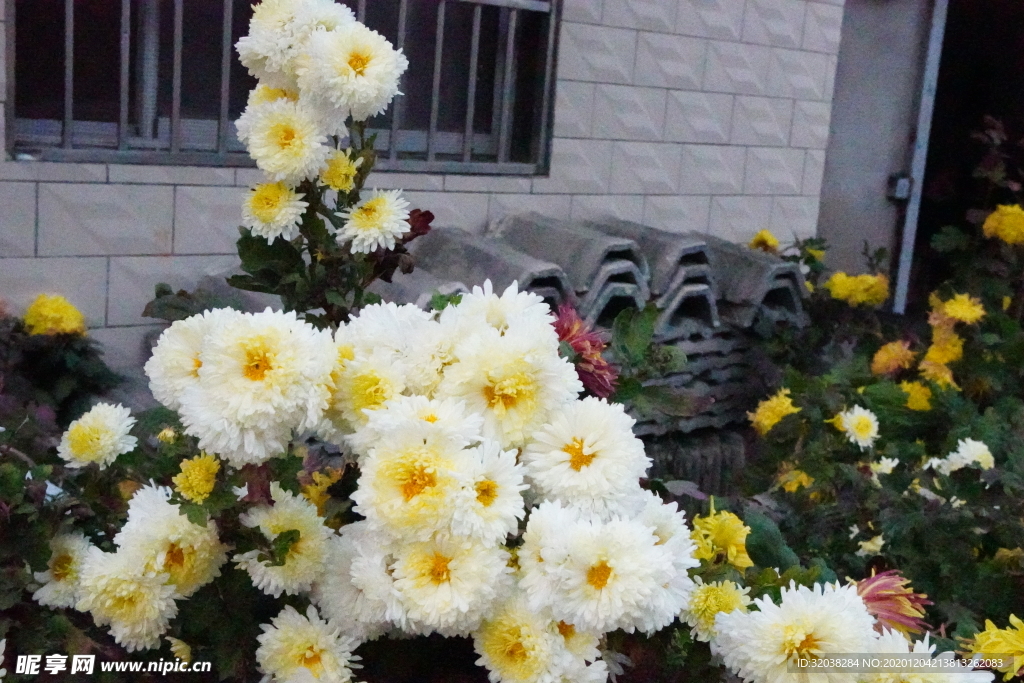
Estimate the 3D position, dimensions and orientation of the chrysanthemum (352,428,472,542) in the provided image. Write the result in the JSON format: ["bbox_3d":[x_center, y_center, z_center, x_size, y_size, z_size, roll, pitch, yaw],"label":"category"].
[{"bbox_3d":[-0.071,0.103,1.000,0.084,0.080,0.052,4,-11,-2],"label":"chrysanthemum"}]

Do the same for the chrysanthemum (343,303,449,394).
[{"bbox_3d":[-0.095,0.007,1.140,0.087,0.079,0.052,5,-30,3],"label":"chrysanthemum"}]

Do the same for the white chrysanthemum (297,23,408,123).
[{"bbox_3d":[-0.124,-0.210,1.080,0.085,0.078,0.052,2,0,-12],"label":"white chrysanthemum"}]

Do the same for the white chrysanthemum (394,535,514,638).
[{"bbox_3d":[-0.043,0.174,1.000,0.084,0.076,0.052,6,-24,10],"label":"white chrysanthemum"}]

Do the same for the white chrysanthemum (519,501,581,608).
[{"bbox_3d":[0.035,0.159,1.040,0.078,0.080,0.050,13,-3,34],"label":"white chrysanthemum"}]

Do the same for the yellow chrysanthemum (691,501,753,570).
[{"bbox_3d":[0.167,0.155,1.110,0.050,0.054,0.042,6,-26,9],"label":"yellow chrysanthemum"}]

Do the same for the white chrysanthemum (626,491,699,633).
[{"bbox_3d":[0.104,0.167,1.060,0.090,0.105,0.058,-2,-14,-28],"label":"white chrysanthemum"}]

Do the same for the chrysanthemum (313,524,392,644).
[{"bbox_3d":[-0.113,0.188,1.080,0.084,0.090,0.049,8,-3,18],"label":"chrysanthemum"}]

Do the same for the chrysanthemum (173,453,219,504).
[{"bbox_3d":[-0.249,0.108,1.100,0.040,0.042,0.030,0,-16,-18],"label":"chrysanthemum"}]

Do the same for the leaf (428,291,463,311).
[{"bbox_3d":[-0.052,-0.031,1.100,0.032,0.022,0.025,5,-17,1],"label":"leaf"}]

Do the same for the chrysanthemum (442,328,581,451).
[{"bbox_3d":[-0.001,0.035,1.050,0.108,0.094,0.062,5,-8,4],"label":"chrysanthemum"}]

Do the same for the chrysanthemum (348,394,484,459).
[{"bbox_3d":[-0.071,0.069,1.040,0.098,0.052,0.085,6,37,8],"label":"chrysanthemum"}]

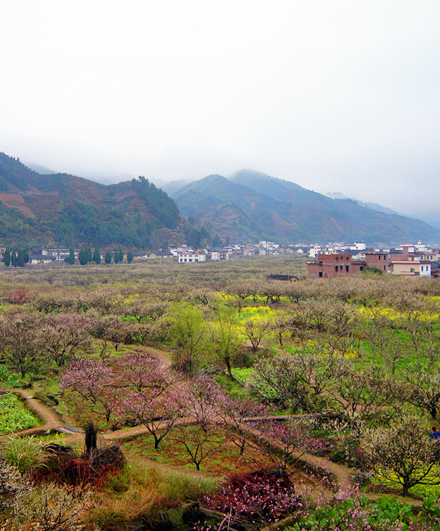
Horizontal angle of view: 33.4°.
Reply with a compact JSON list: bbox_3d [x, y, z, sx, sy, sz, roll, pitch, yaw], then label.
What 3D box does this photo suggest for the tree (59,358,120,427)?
[{"bbox_3d":[-7.697,7.491,43.135,3.660,3.660,3.660,0,2,0],"label":"tree"}]

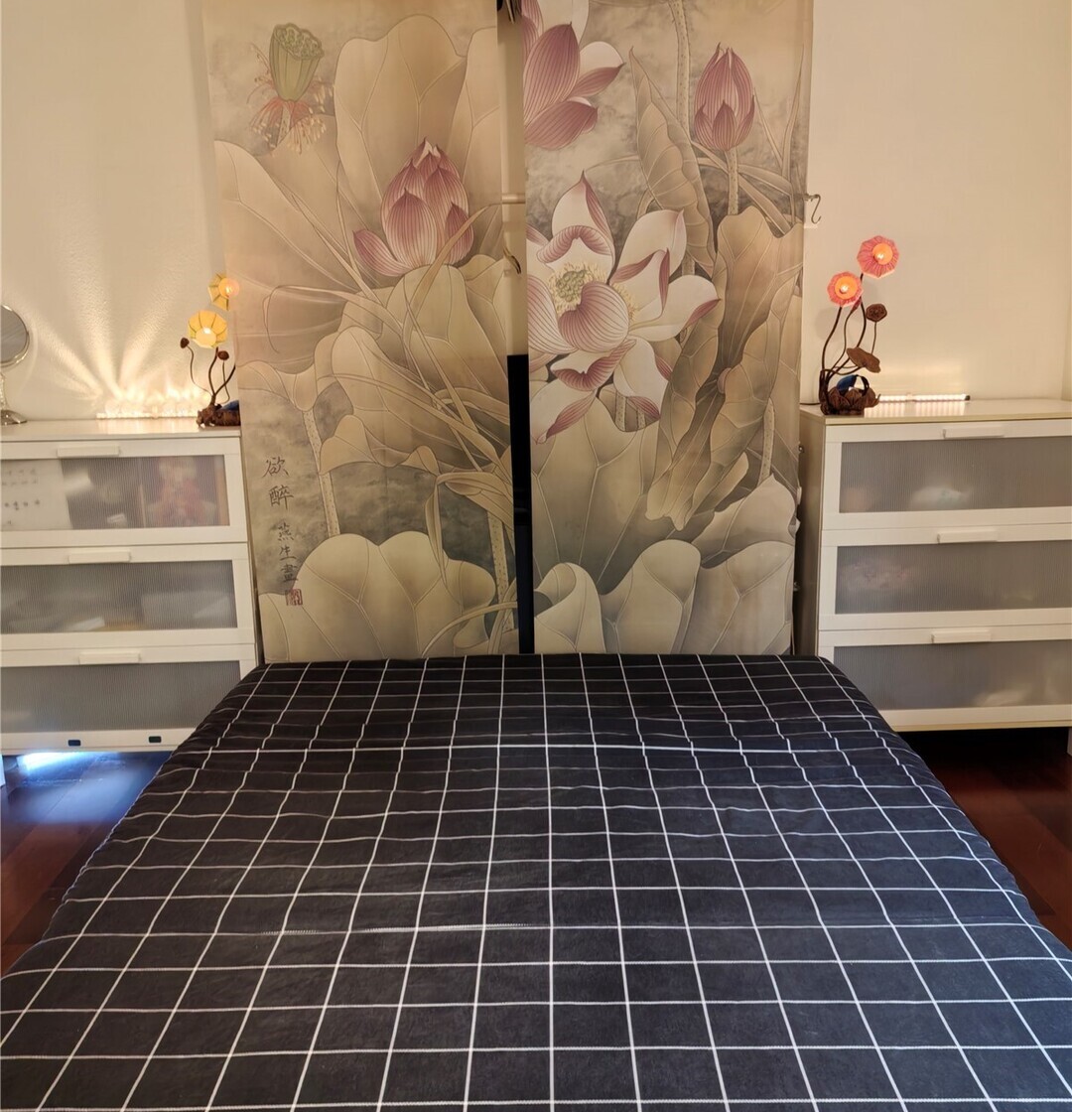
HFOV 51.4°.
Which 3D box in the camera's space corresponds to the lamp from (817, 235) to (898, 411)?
[{"bbox_3d":[0.907,-0.648,3.138,0.212,0.482,0.160,-2,14,0],"label":"lamp"}]

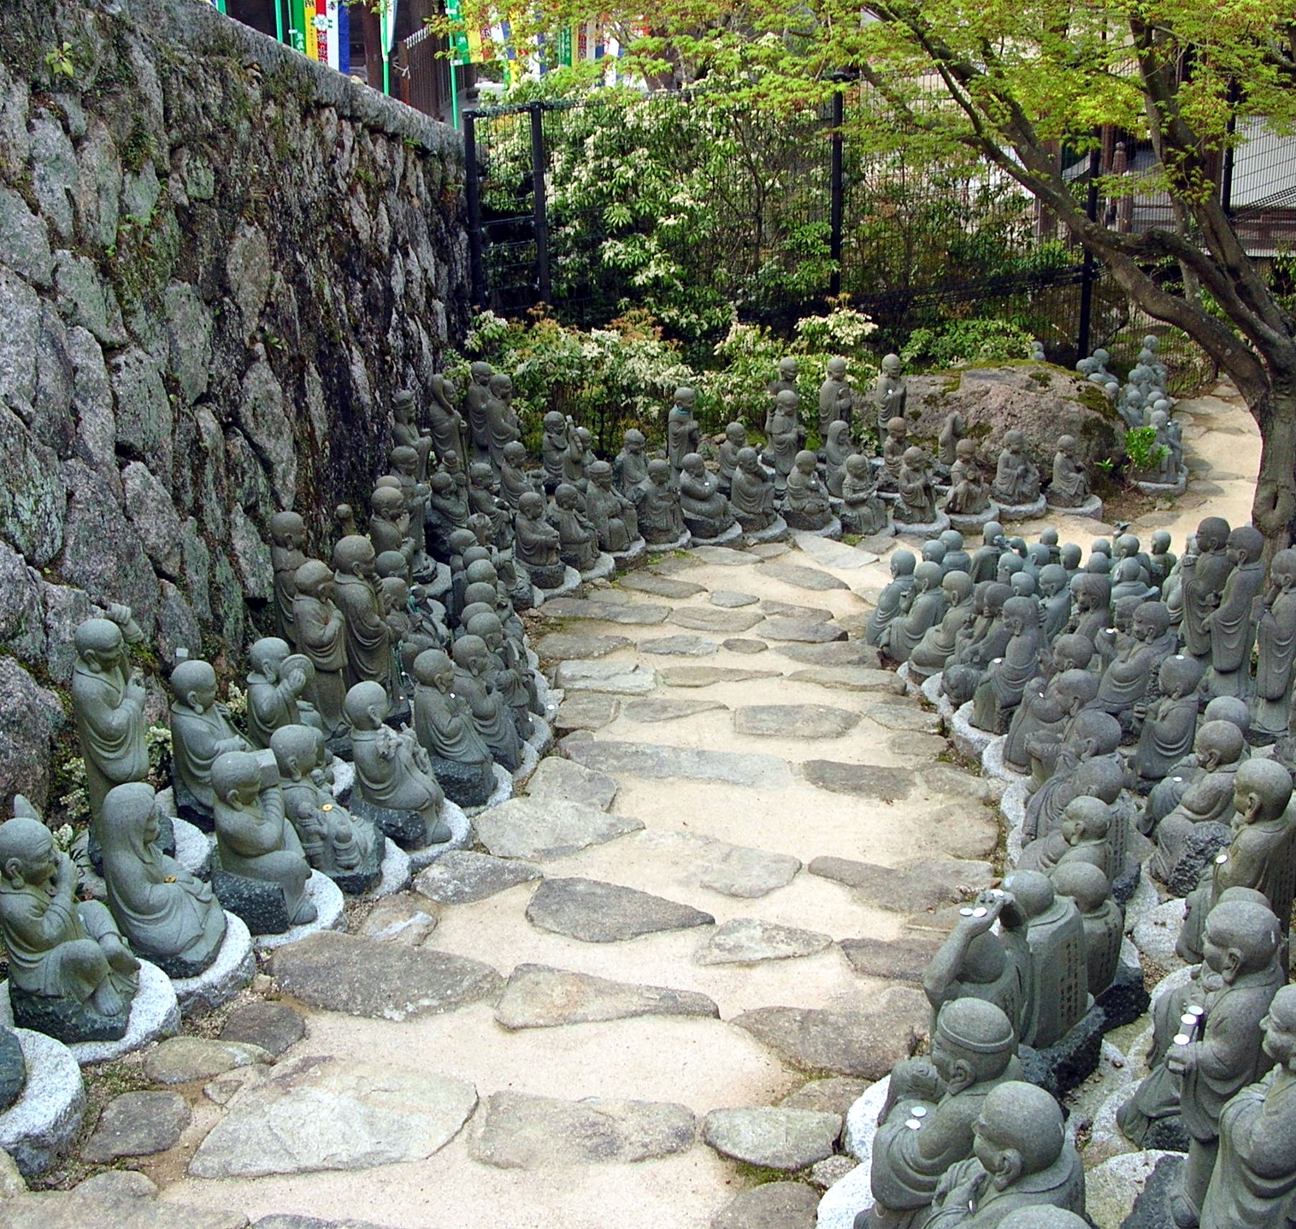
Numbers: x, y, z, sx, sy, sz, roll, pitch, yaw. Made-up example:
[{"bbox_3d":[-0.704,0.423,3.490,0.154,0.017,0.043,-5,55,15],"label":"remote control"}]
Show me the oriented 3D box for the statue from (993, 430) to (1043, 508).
[{"bbox_3d":[1.940,-0.767,10.400,0.215,0.379,0.245,-14,24,-32],"label":"statue"}]

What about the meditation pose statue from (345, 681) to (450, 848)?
[{"bbox_3d":[-0.605,0.338,4.740,0.230,0.381,0.205,0,20,4],"label":"meditation pose statue"}]

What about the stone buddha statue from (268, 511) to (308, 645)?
[{"bbox_3d":[-1.011,-0.032,5.800,0.190,0.560,0.190,-3,20,-5],"label":"stone buddha statue"}]

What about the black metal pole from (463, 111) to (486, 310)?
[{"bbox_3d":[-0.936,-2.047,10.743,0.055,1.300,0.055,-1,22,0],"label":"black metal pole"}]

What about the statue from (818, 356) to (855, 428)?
[{"bbox_3d":[1.050,-1.188,11.200,0.190,0.530,0.180,-15,23,-36],"label":"statue"}]

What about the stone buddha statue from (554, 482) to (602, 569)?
[{"bbox_3d":[-0.328,-0.419,9.350,0.230,0.385,0.220,16,25,41],"label":"stone buddha statue"}]

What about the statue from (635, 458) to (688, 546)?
[{"bbox_3d":[0.066,-0.569,9.750,0.230,0.385,0.230,-10,21,-25],"label":"statue"}]

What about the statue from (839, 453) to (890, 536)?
[{"bbox_3d":[0.925,-0.525,8.500,0.190,0.339,0.210,-18,28,-36],"label":"statue"}]

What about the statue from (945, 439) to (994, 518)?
[{"bbox_3d":[1.648,-0.711,10.220,0.220,0.364,0.235,-9,21,-20],"label":"statue"}]

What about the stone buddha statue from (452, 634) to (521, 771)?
[{"bbox_3d":[-0.477,0.251,5.850,0.230,0.380,0.210,-3,19,-6],"label":"stone buddha statue"}]

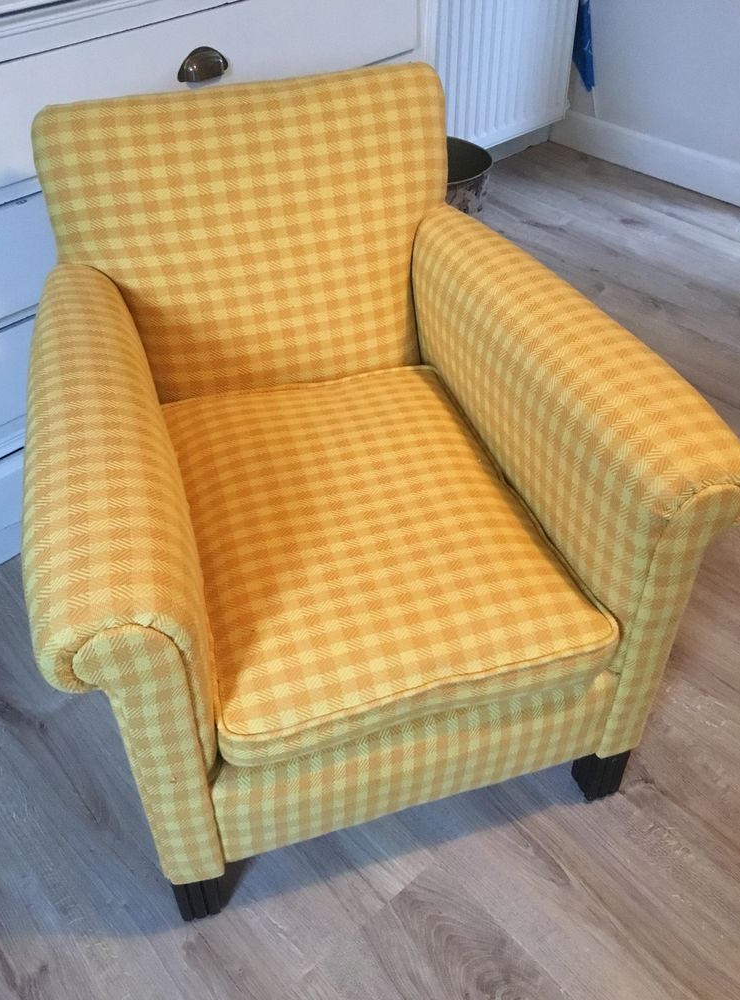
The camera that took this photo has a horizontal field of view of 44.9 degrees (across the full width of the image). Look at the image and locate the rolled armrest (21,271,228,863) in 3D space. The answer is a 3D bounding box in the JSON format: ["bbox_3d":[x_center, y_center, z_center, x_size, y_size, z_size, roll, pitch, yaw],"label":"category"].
[{"bbox_3d":[-0.310,0.054,1.156,0.159,0.470,0.711,-12,43,-11],"label":"rolled armrest"}]

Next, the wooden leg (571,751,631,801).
[{"bbox_3d":[0.320,0.354,1.225,0.052,0.123,0.052,-12,43,-11],"label":"wooden leg"}]

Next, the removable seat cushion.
[{"bbox_3d":[-0.009,0.034,1.142,0.435,0.100,0.557,-12,43,-11],"label":"removable seat cushion"}]

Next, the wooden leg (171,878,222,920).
[{"bbox_3d":[-0.216,0.468,1.116,0.053,0.118,0.053,-12,43,-11],"label":"wooden leg"}]

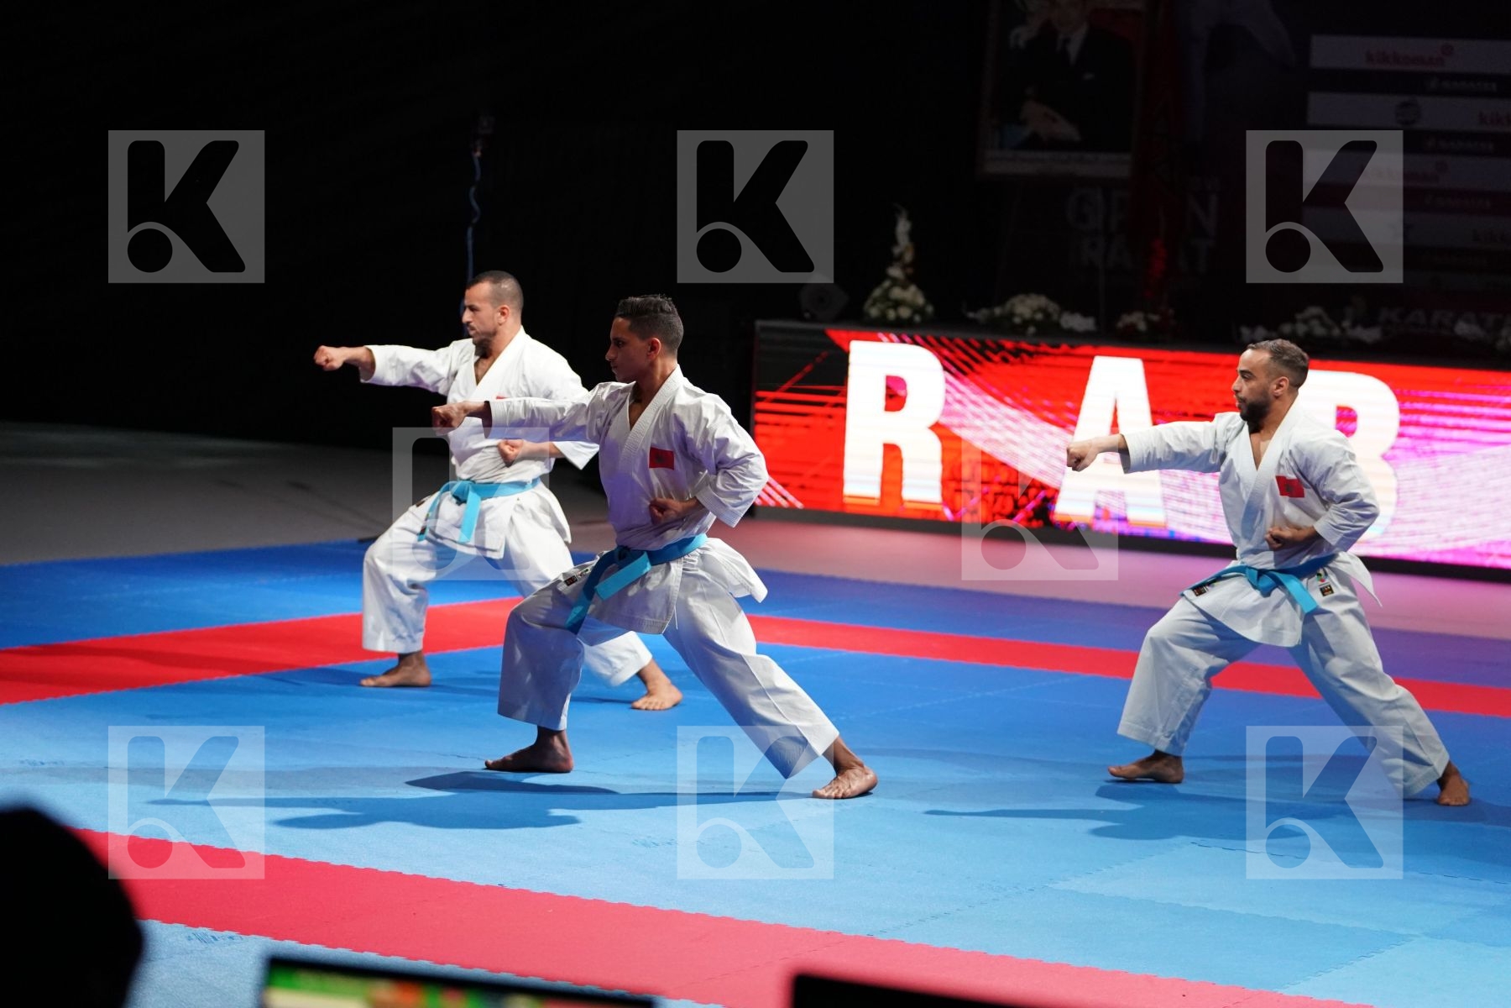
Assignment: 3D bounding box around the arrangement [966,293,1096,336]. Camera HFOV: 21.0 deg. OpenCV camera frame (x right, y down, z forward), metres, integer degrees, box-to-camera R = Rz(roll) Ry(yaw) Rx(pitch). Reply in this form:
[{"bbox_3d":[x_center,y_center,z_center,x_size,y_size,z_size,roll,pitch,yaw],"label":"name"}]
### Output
[{"bbox_3d":[1.618,-1.109,23.892,0.816,0.249,0.360,5,4,27],"label":"arrangement"}]

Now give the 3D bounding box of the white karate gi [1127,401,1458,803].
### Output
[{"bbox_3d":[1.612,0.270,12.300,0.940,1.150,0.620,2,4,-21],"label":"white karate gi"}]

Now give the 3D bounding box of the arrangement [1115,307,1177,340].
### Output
[{"bbox_3d":[2.280,-1.042,23.719,0.382,0.200,0.300,5,4,27],"label":"arrangement"}]

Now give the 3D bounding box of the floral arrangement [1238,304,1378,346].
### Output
[{"bbox_3d":[3.170,-1.005,23.258,0.843,0.256,0.360,5,4,27],"label":"floral arrangement"}]

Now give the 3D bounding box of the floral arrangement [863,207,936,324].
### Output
[{"bbox_3d":[0.852,-1.419,24.277,0.429,0.725,0.429,3,4,0],"label":"floral arrangement"}]

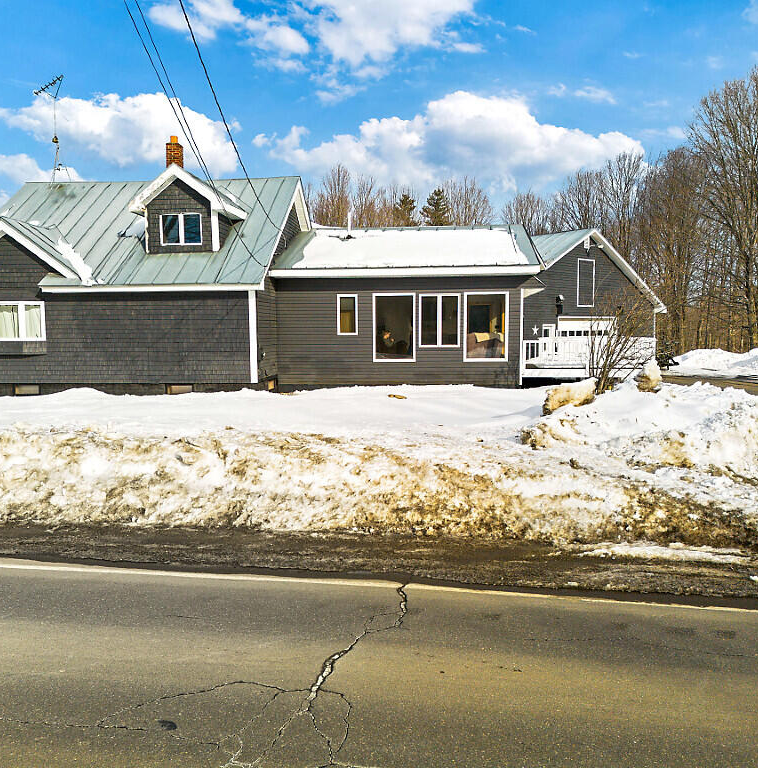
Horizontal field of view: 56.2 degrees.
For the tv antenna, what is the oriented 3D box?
[{"bbox_3d":[-12.122,-9.322,26.293,2.200,3.750,0.750,4,7,43],"label":"tv antenna"}]

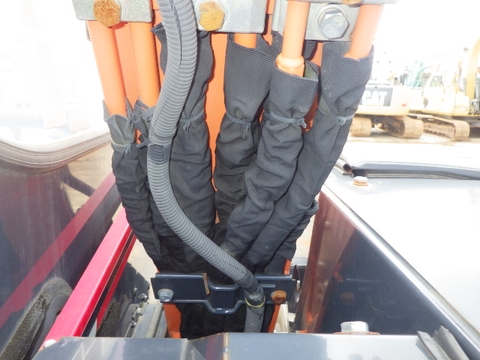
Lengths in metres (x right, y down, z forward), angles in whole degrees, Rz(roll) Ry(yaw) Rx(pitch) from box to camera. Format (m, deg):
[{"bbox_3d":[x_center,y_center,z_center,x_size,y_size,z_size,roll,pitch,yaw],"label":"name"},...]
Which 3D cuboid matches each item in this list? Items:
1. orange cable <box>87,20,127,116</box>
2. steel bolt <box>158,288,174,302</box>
[{"bbox_3d":[-0.188,-0.157,0.564,0.032,0.159,0.032,3,49,-3],"label":"orange cable"},{"bbox_3d":[-0.173,0.272,0.916,0.037,0.037,0.022,0,49,0],"label":"steel bolt"}]

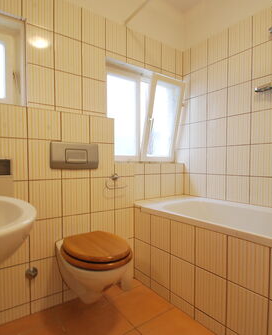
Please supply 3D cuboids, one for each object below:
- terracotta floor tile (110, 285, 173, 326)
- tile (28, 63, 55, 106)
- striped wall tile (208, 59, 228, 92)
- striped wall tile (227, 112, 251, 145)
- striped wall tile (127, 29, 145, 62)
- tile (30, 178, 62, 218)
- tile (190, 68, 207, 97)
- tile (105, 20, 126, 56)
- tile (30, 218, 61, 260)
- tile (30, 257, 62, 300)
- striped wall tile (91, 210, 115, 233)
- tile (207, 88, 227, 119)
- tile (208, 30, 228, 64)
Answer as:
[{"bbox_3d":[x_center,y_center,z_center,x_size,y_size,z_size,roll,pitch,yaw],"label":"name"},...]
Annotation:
[{"bbox_3d":[0.022,0.923,1.411,0.300,0.010,0.310,-1,2,-35],"label":"terracotta floor tile"},{"bbox_3d":[-0.648,-0.564,1.432,0.170,0.252,0.010,-1,1,-34],"label":"tile"},{"bbox_3d":[0.747,-0.830,1.908,0.010,0.250,0.200,-1,2,-36],"label":"striped wall tile"},{"bbox_3d":[0.847,-0.308,1.722,0.010,0.249,0.191,-1,2,-39],"label":"striped wall tile"},{"bbox_3d":[-0.004,-1.073,1.849,0.200,0.252,0.010,-1,1,-34],"label":"striped wall tile"},{"bbox_3d":[-0.570,0.199,1.318,0.191,0.249,0.010,-1,2,-32],"label":"tile"},{"bbox_3d":[0.624,-0.838,2.074,0.010,0.250,0.200,-1,2,-36],"label":"tile"},{"bbox_3d":[-0.161,-1.078,1.743,0.200,0.250,0.010,-1,2,-36],"label":"tile"},{"bbox_3d":[-0.583,0.463,1.359,0.195,0.254,0.010,-1,2,-32],"label":"tile"},{"bbox_3d":[-0.574,0.706,1.342,0.200,0.250,0.010,-1,2,-35],"label":"tile"},{"bbox_3d":[-0.249,0.463,1.599,0.200,0.250,0.010,-1,2,-36],"label":"striped wall tile"},{"bbox_3d":[0.745,-0.569,1.917,0.010,0.250,0.200,-1,2,-36],"label":"tile"},{"bbox_3d":[0.744,-1.086,1.898,0.010,0.248,0.195,-1,2,-39],"label":"tile"}]

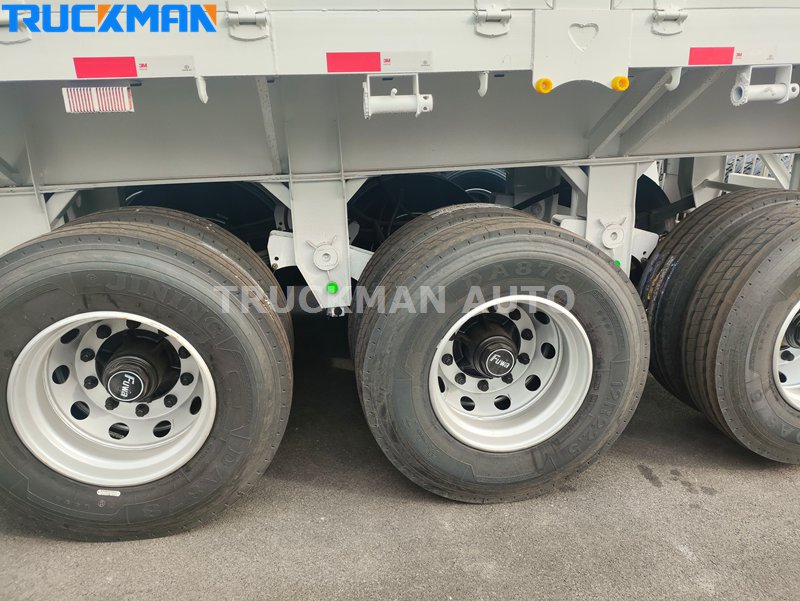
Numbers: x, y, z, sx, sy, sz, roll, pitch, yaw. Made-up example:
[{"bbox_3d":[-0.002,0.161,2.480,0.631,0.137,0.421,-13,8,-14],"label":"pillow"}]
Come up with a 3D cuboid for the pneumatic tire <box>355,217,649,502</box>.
[{"bbox_3d":[0.375,0.232,2.145,1.078,1.075,0.298,-2,17,-10],"label":"pneumatic tire"}]

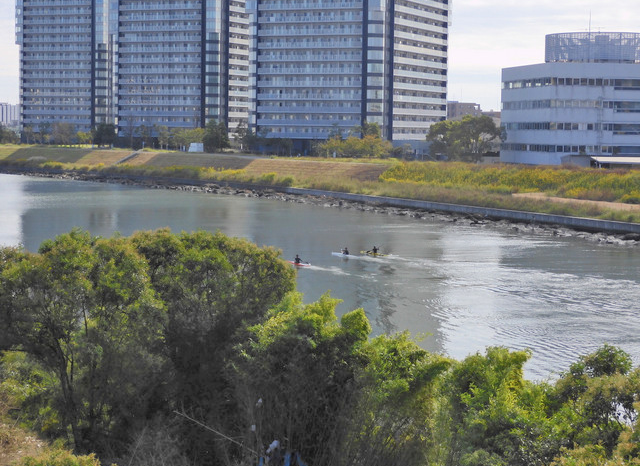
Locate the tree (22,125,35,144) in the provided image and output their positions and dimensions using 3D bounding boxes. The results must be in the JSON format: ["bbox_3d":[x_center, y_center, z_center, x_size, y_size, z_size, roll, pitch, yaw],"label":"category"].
[{"bbox_3d":[-93.781,-31.689,458.000,3.860,5.790,3.860,0,4,-12],"label":"tree"}]

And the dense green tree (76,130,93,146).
[{"bbox_3d":[-70.306,-28.510,425.000,4.780,4.780,4.780,0,4,-9],"label":"dense green tree"}]

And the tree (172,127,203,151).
[{"bbox_3d":[-32.515,-23.119,352.000,7.910,5.930,7.910,0,4,-5],"label":"tree"}]

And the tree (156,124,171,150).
[{"bbox_3d":[-40.455,-24.945,368.000,3.620,6.720,3.620,0,4,-6],"label":"tree"}]

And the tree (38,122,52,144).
[{"bbox_3d":[-86.769,-31.768,450.000,4.430,6.950,4.430,0,4,-11],"label":"tree"}]

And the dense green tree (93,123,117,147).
[{"bbox_3d":[-61.762,-27.943,408.000,6.880,6.880,6.880,0,4,-9],"label":"dense green tree"}]

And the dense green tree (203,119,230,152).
[{"bbox_3d":[-24.501,-23.081,337.000,6.630,7.580,6.630,0,4,-4],"label":"dense green tree"}]

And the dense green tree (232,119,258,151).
[{"bbox_3d":[-17.661,-22.807,333.000,5.610,7.490,5.610,0,4,-3],"label":"dense green tree"}]

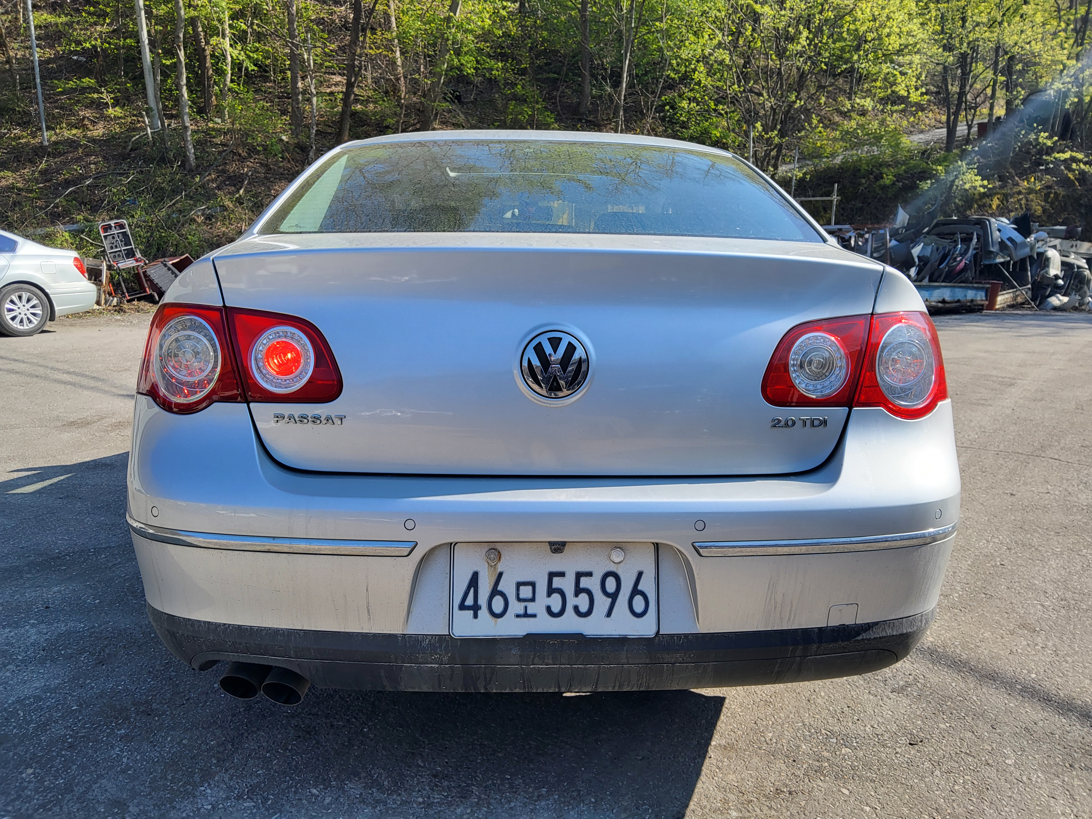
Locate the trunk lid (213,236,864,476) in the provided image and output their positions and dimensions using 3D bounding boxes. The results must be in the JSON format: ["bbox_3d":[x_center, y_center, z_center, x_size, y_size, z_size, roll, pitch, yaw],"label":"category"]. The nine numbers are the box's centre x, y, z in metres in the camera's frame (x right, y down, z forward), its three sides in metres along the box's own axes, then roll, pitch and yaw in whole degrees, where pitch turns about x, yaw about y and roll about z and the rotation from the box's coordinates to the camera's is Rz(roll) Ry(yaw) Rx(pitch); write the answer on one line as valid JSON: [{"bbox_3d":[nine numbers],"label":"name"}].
[{"bbox_3d":[0.006,-0.130,1.510,1.140,0.395,0.460,0,11,-2],"label":"trunk lid"}]

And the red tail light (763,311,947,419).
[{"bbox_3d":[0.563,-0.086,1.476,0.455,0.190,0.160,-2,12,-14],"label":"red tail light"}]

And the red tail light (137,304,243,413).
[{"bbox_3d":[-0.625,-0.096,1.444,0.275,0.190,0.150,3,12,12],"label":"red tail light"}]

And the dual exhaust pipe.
[{"bbox_3d":[-0.488,0.463,1.449,0.143,0.073,0.160,0,11,-2],"label":"dual exhaust pipe"}]

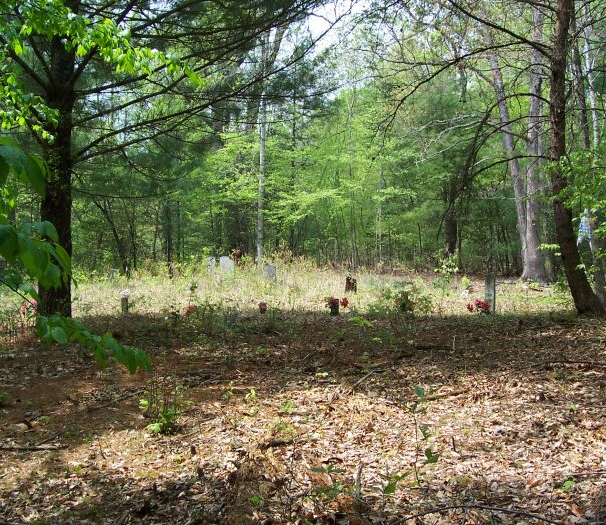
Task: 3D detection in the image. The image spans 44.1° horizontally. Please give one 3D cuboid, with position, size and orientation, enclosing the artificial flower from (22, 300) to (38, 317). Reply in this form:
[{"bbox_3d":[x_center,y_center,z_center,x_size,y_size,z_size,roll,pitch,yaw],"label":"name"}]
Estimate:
[{"bbox_3d":[-5.410,0.910,14.800,0.310,0.310,0.270,0,1,0],"label":"artificial flower"}]

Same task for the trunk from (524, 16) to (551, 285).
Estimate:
[{"bbox_3d":[7.898,-3.941,25.200,0.930,9.200,0.850,0,1,0],"label":"trunk"}]

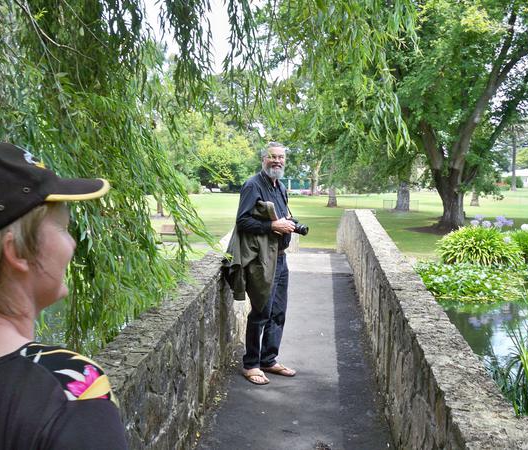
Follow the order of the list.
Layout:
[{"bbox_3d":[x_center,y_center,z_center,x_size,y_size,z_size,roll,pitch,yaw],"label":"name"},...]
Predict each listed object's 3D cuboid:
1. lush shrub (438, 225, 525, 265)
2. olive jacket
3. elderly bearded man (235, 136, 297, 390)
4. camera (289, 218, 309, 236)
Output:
[{"bbox_3d":[4.389,0.436,12.300,1.700,0.780,1.450,2,5,18],"label":"lush shrub"},{"bbox_3d":[-0.089,0.232,4.330,0.420,0.780,0.280,3,6,34],"label":"olive jacket"},{"bbox_3d":[0.011,0.270,4.480,0.460,1.760,0.520,3,6,34],"label":"elderly bearded man"},{"bbox_3d":[0.234,0.018,4.360,0.150,0.100,0.135,15,12,30],"label":"camera"}]

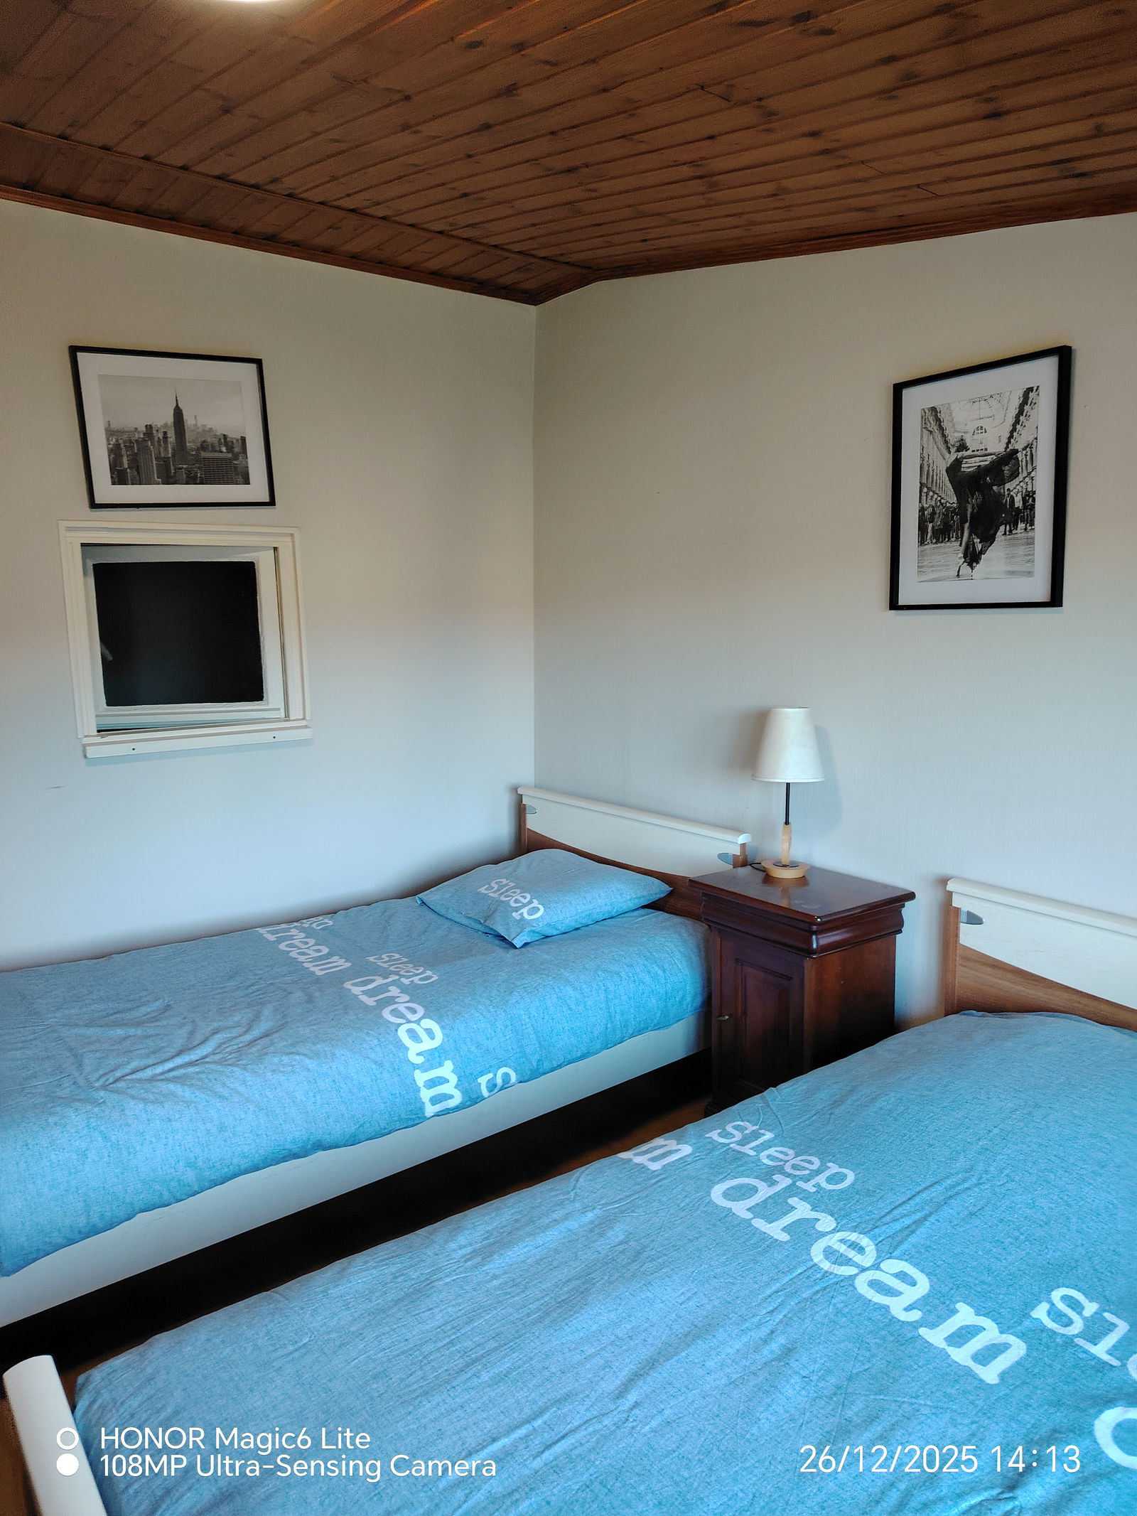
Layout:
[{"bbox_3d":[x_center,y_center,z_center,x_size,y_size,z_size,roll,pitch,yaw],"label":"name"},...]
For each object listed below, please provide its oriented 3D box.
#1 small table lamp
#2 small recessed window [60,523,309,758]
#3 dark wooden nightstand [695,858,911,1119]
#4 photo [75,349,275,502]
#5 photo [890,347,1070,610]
[{"bbox_3d":[0.564,0.088,2.712,0.188,0.435,0.188,-1,9,0],"label":"small table lamp"},{"bbox_3d":[-1.105,-0.355,3.080,0.669,0.636,0.100,-7,11,-35],"label":"small recessed window"},{"bbox_3d":[0.579,0.653,2.667,0.351,0.670,0.448,-7,10,-35],"label":"dark wooden nightstand"},{"bbox_3d":[-1.099,-0.920,2.963,0.518,0.418,0.024,-10,12,-35],"label":"photo"},{"bbox_3d":[0.901,-0.595,2.334,0.024,0.521,0.421,-8,10,-36],"label":"photo"}]

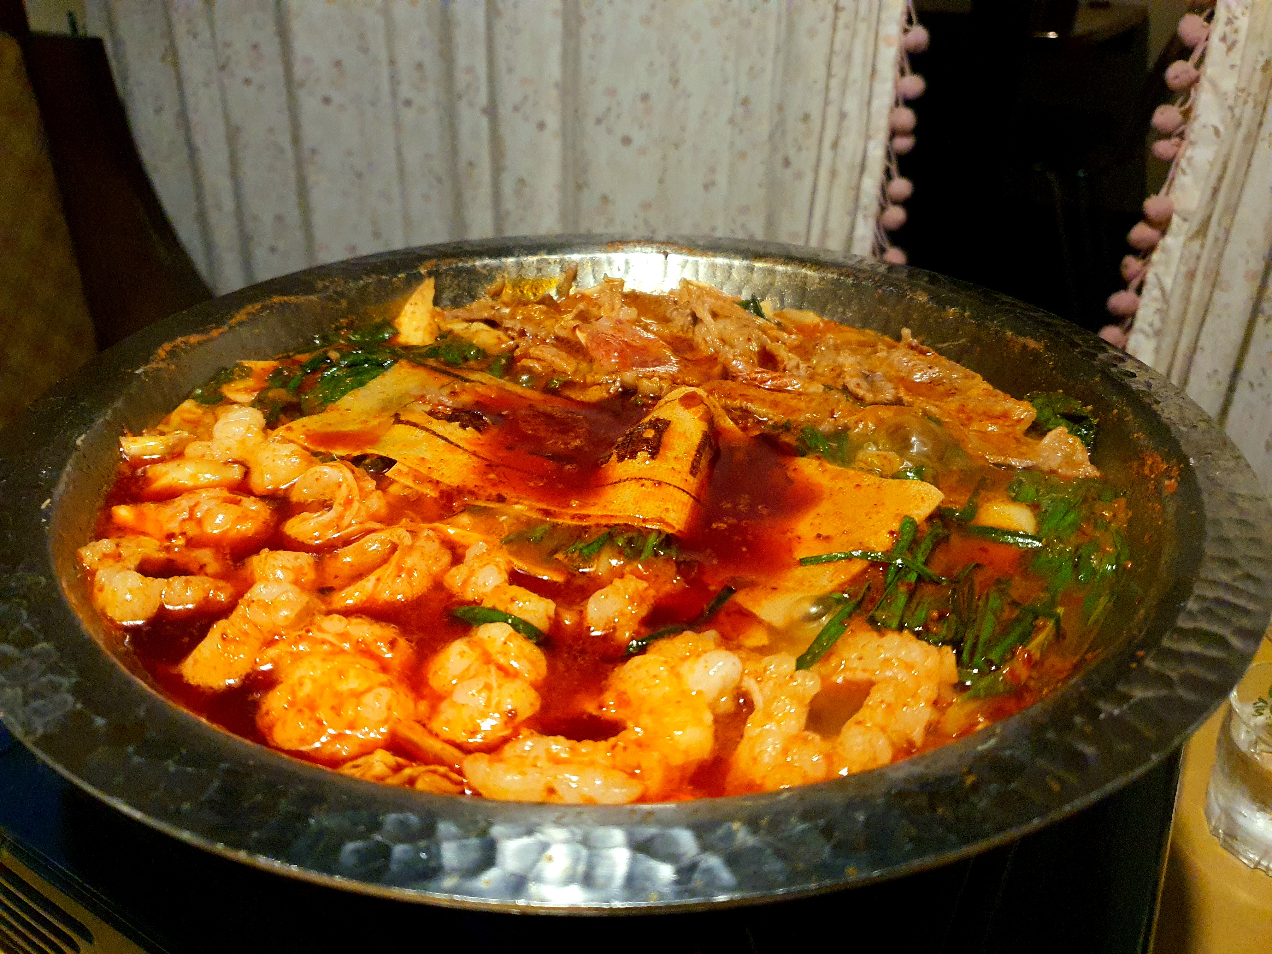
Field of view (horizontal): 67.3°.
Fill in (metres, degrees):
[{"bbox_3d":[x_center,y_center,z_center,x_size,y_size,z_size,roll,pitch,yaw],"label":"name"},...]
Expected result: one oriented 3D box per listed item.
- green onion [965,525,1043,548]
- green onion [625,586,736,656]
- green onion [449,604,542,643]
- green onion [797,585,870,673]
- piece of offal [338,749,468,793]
[{"bbox_3d":[0.090,0.015,0.234,0.018,0.004,0.004,9,31,15],"label":"green onion"},{"bbox_3d":[0.010,0.031,0.204,0.030,0.004,0.006,-23,37,-35],"label":"green onion"},{"bbox_3d":[-0.030,0.031,0.205,0.022,0.004,0.006,14,32,23],"label":"green onion"},{"bbox_3d":[0.043,0.031,0.203,0.005,0.004,0.031,20,35,31],"label":"green onion"},{"bbox_3d":[-0.042,0.055,0.170,0.023,0.009,0.012,5,30,9],"label":"piece of offal"}]

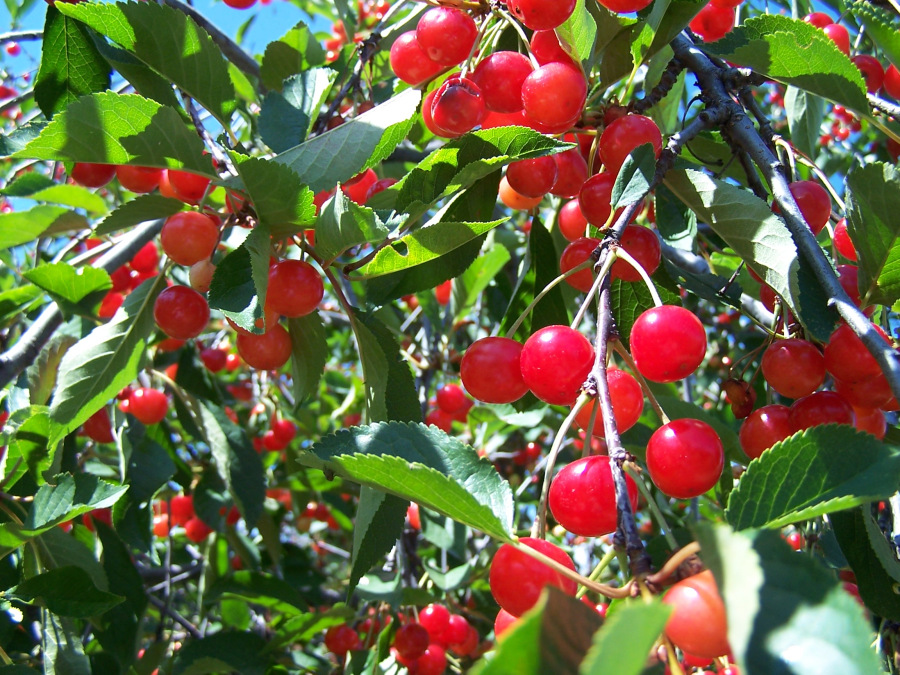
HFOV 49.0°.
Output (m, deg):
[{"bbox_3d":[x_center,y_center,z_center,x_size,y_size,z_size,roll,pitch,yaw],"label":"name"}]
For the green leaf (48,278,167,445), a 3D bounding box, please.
[{"bbox_3d":[-0.129,0.008,0.370,0.032,0.079,0.013,35,-18,3],"label":"green leaf"}]

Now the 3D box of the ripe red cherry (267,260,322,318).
[{"bbox_3d":[-0.055,-0.017,0.352,0.021,0.020,0.021,0,-33,0],"label":"ripe red cherry"}]

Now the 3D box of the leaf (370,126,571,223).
[{"bbox_3d":[0.008,-0.056,0.341,0.069,0.027,0.012,-20,-47,12],"label":"leaf"}]

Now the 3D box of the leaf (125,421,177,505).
[{"bbox_3d":[-0.170,0.072,0.560,0.032,0.050,0.008,3,-27,-5],"label":"leaf"}]

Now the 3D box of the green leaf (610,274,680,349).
[{"bbox_3d":[0.070,-0.010,0.365,0.030,0.036,0.010,0,-18,0],"label":"green leaf"}]

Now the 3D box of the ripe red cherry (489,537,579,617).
[{"bbox_3d":[0.020,0.059,0.241,0.021,0.020,0.021,0,-17,0],"label":"ripe red cherry"}]

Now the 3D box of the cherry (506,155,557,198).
[{"bbox_3d":[0.035,-0.069,0.424,0.022,0.020,0.022,0,-15,0],"label":"cherry"}]

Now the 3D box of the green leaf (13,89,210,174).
[{"bbox_3d":[-0.125,-0.076,0.365,0.079,0.028,0.040,6,-37,0],"label":"green leaf"}]

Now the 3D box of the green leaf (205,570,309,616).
[{"bbox_3d":[-0.113,0.150,0.580,0.062,0.030,0.014,7,-60,1],"label":"green leaf"}]

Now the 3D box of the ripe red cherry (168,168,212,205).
[{"bbox_3d":[-0.104,-0.064,0.400,0.021,0.020,0.021,0,-17,0],"label":"ripe red cherry"}]

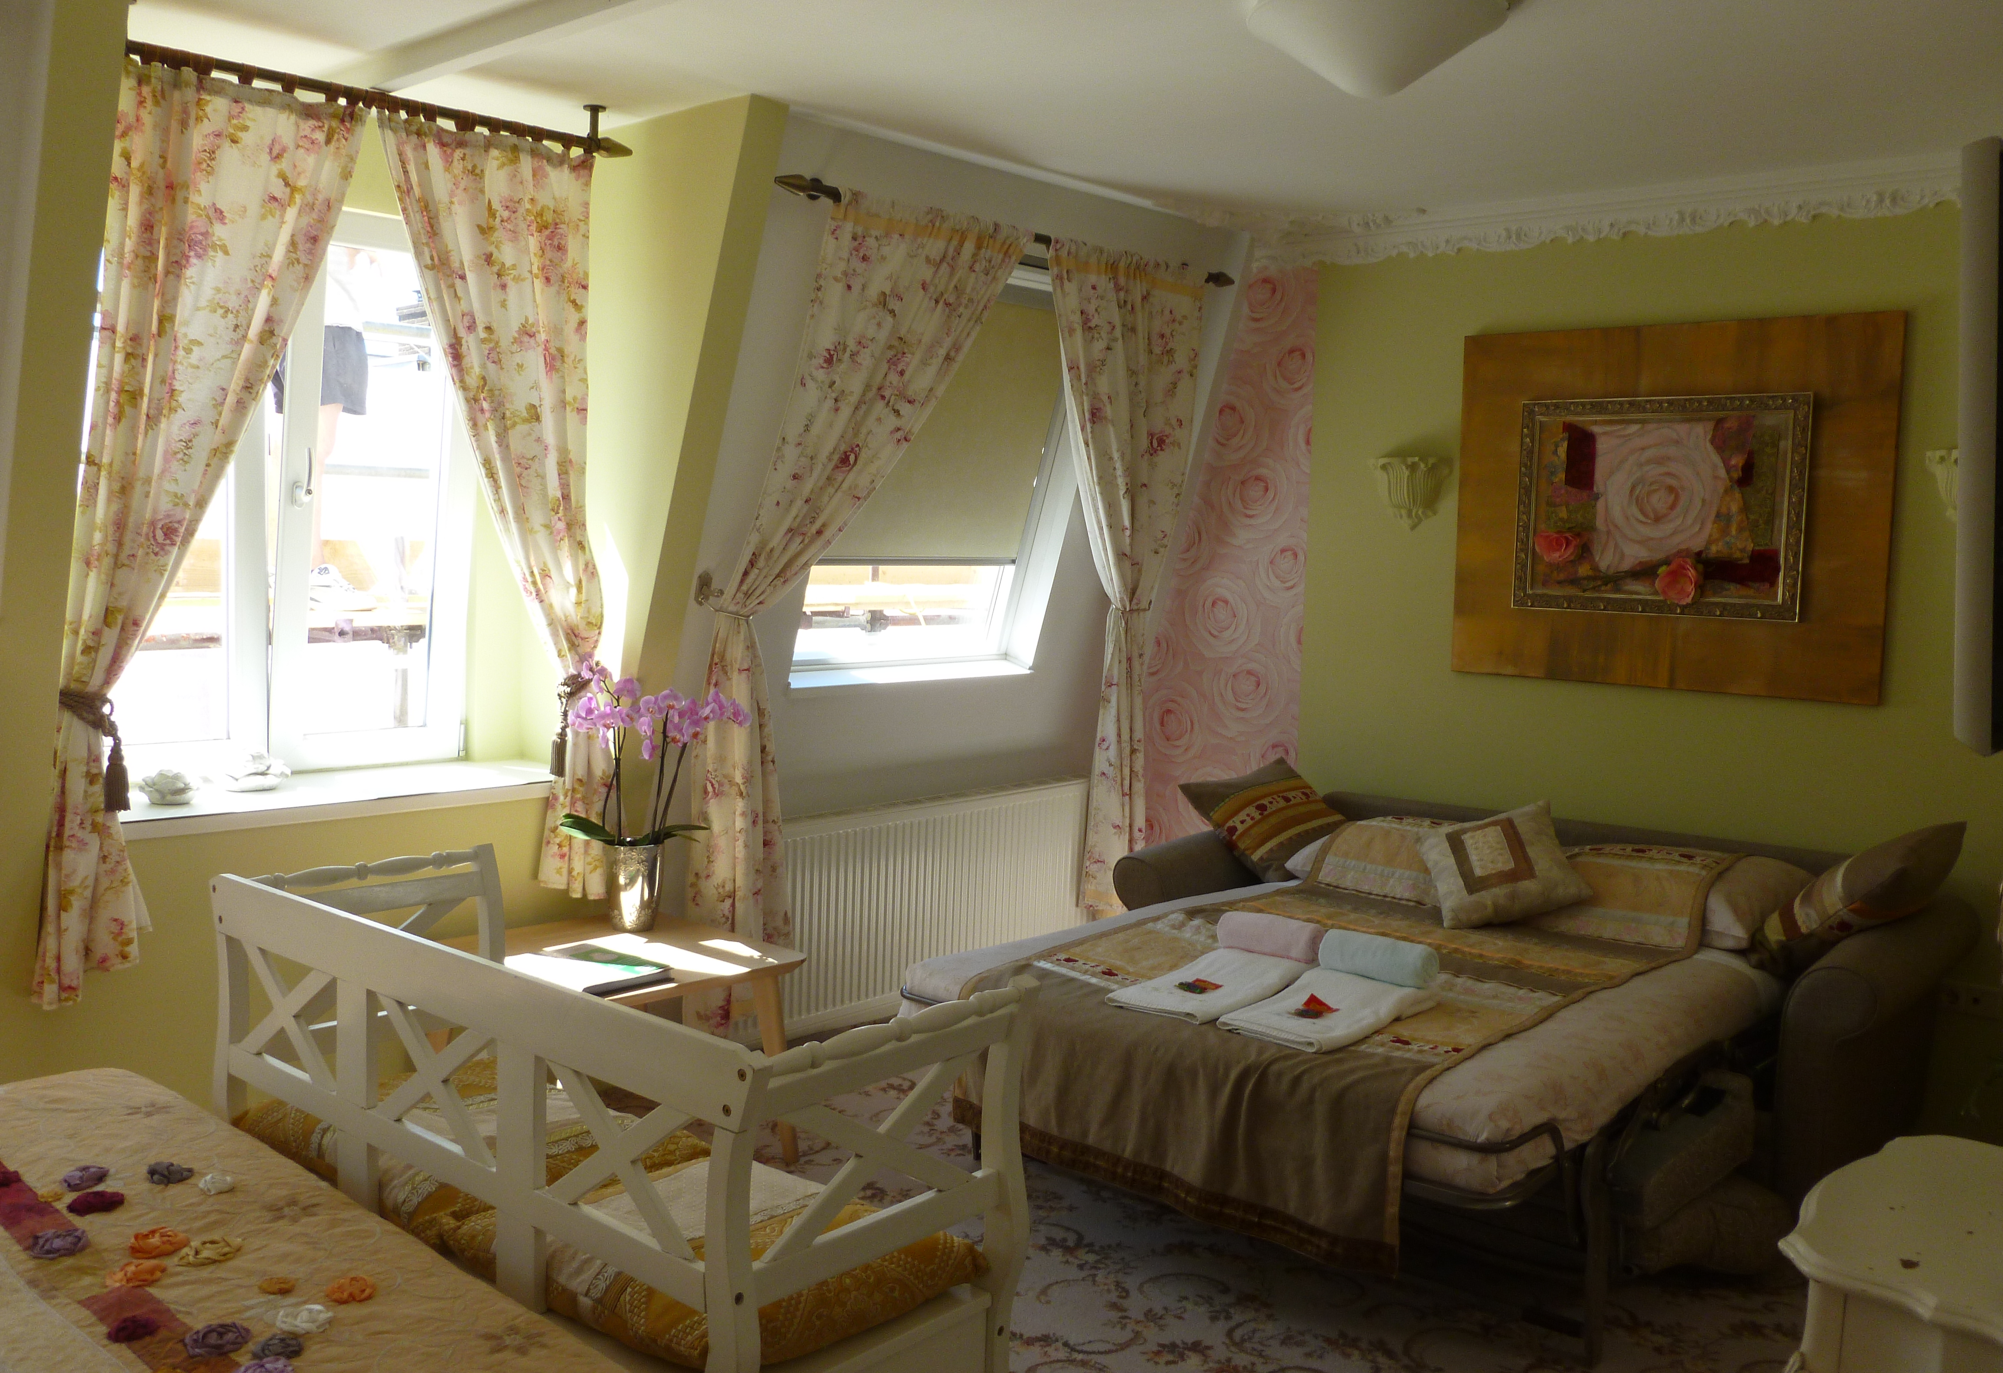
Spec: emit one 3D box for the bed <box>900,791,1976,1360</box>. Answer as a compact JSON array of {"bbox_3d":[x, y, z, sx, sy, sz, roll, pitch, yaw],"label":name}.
[{"bbox_3d":[1.013,0.765,3.937,1.980,0.700,2.020,6,7,40],"label":"bed"}]

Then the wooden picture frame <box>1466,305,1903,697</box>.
[{"bbox_3d":[1.844,-0.499,4.544,1.180,1.005,0.055,6,10,40],"label":"wooden picture frame"}]

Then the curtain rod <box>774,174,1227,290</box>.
[{"bbox_3d":[0.098,-1.233,4.461,0.090,0.060,1.830,7,8,44],"label":"curtain rod"}]

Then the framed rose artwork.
[{"bbox_3d":[1.820,-0.500,4.512,0.785,0.600,0.055,6,10,40],"label":"framed rose artwork"}]

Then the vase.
[{"bbox_3d":[-0.892,0.487,3.915,0.130,0.186,0.130,0,6,-12],"label":"vase"}]

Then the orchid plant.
[{"bbox_3d":[-0.835,0.162,3.895,0.446,0.436,0.280,0,6,-12],"label":"orchid plant"}]

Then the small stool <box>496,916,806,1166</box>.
[{"bbox_3d":[-0.980,0.904,3.979,0.700,0.500,0.700,7,8,44],"label":"small stool"}]

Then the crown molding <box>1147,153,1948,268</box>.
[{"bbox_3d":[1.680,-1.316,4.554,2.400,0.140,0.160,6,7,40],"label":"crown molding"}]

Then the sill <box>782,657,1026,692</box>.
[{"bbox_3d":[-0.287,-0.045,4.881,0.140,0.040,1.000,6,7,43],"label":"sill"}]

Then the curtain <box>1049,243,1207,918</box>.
[{"bbox_3d":[0.319,-0.254,5.041,0.340,2.070,0.850,6,7,43],"label":"curtain"}]

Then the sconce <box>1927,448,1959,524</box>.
[{"bbox_3d":[2.423,-0.487,4.015,0.240,0.210,0.120,6,7,40],"label":"sconce"}]

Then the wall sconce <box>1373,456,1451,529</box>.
[{"bbox_3d":[1.255,-0.591,4.997,0.240,0.210,0.120,6,7,40],"label":"wall sconce"}]

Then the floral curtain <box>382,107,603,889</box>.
[{"bbox_3d":[-1.165,-0.360,3.762,0.160,1.770,0.550,7,8,44],"label":"floral curtain"}]

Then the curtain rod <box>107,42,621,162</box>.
[{"bbox_3d":[-1.323,-1.294,3.483,0.060,0.110,1.237,6,7,43],"label":"curtain rod"}]

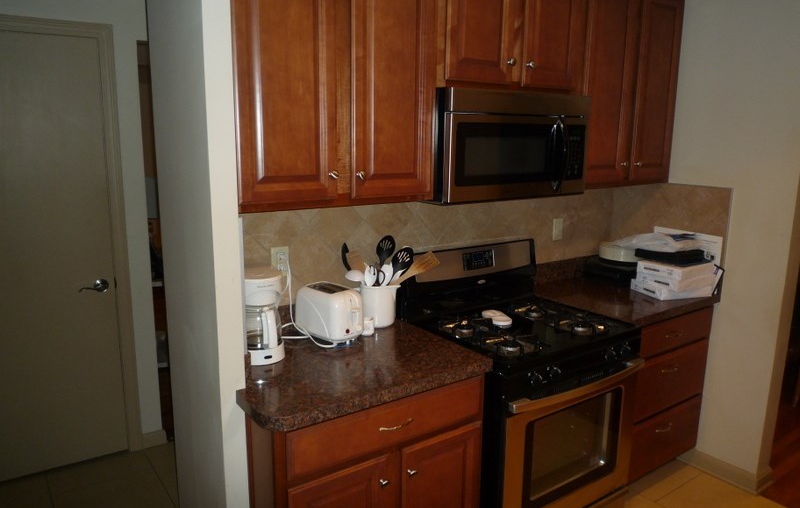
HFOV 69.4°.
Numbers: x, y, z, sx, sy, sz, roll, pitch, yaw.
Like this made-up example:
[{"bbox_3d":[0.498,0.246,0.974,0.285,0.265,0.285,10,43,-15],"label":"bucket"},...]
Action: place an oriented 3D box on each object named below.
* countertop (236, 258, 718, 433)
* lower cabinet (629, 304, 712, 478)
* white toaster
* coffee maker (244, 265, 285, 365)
[{"bbox_3d":[0.417,0.249,2.404,2.281,0.155,0.643,-7,13,-33],"label":"countertop"},{"bbox_3d":[1.056,0.661,2.941,0.719,0.862,0.615,-7,13,-33],"label":"lower cabinet"},{"bbox_3d":[-0.260,0.221,2.181,0.248,0.192,0.167,11,15,44],"label":"white toaster"},{"bbox_3d":[-0.500,0.205,1.991,0.166,0.295,0.217,-7,13,-33],"label":"coffee maker"}]

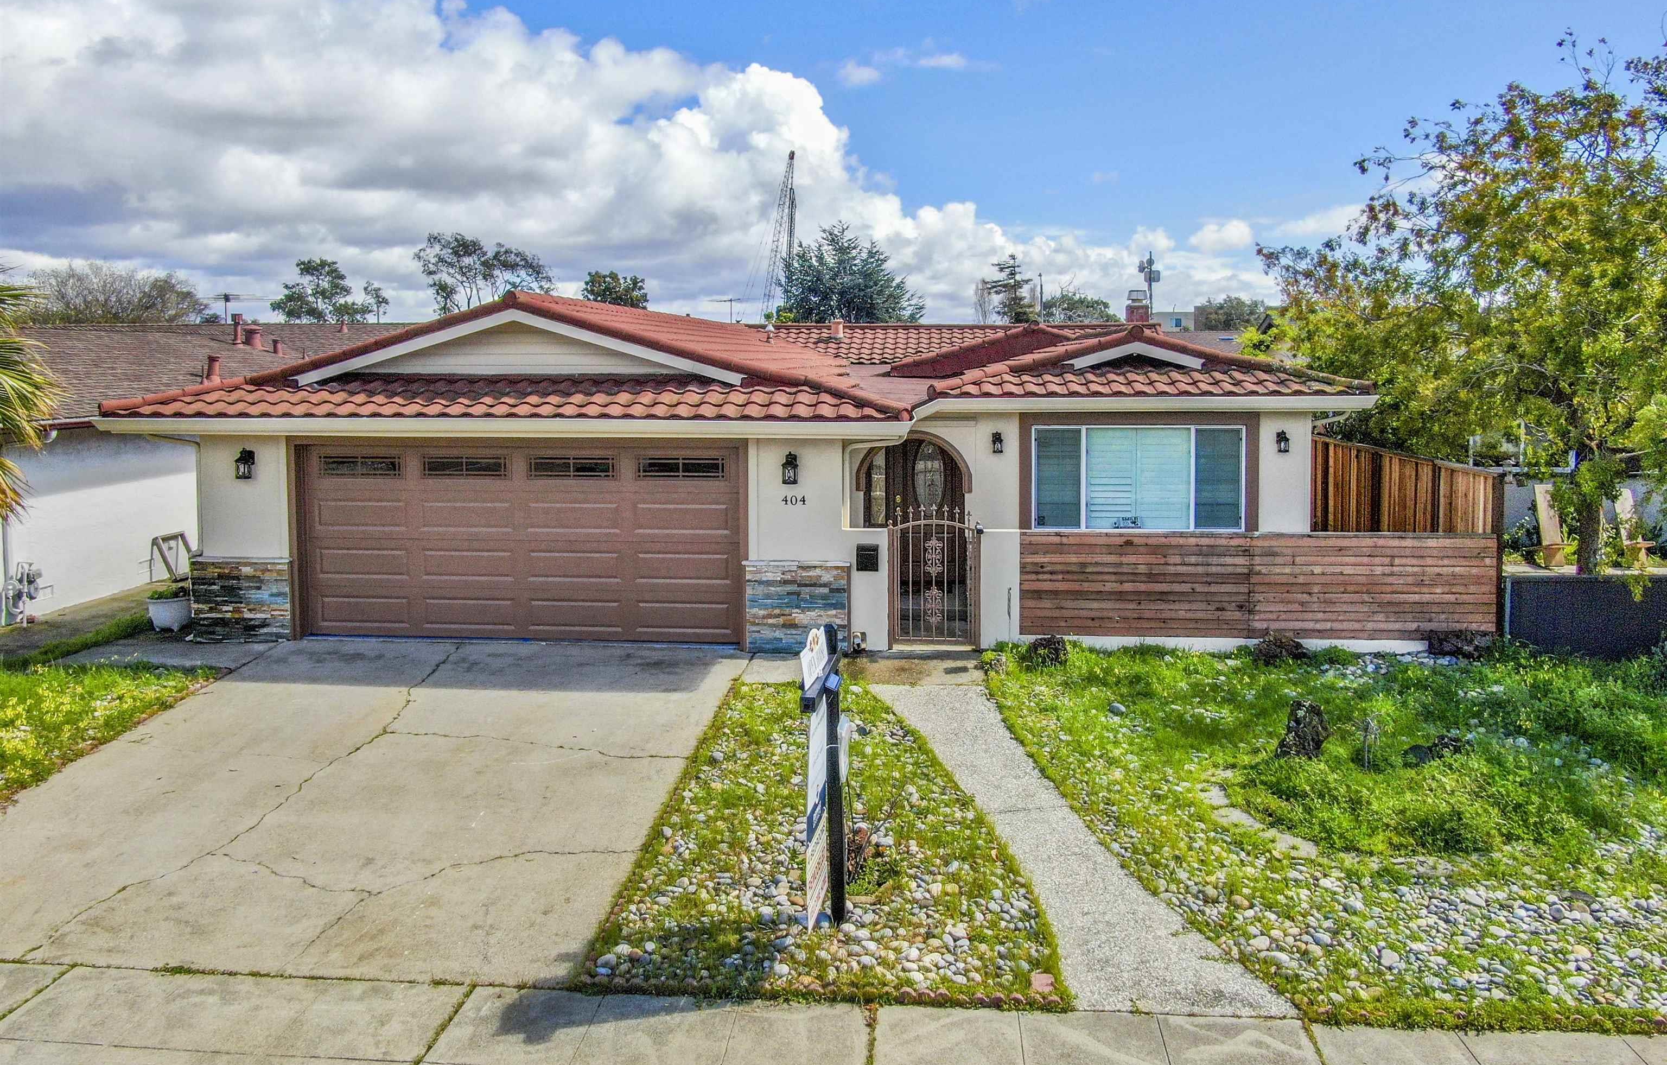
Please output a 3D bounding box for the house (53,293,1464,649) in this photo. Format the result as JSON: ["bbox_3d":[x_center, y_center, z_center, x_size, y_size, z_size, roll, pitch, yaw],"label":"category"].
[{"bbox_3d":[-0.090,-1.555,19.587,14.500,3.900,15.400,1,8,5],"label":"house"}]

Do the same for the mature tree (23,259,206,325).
[{"bbox_3d":[-28.637,-7.424,46.452,7.260,6.930,7.260,0,7,0],"label":"mature tree"}]

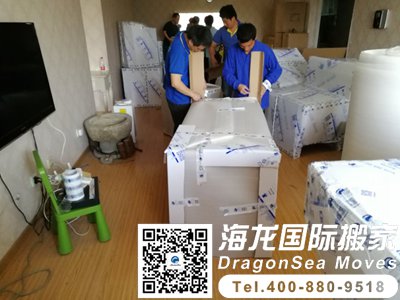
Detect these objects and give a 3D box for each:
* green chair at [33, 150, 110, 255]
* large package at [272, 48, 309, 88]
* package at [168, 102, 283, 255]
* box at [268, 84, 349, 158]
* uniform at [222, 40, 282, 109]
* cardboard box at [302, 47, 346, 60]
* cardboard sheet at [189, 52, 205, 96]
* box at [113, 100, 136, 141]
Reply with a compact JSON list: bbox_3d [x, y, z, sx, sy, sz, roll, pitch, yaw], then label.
[{"bbox_3d":[-0.914,0.349,2.256,0.360,0.670,0.390,-14,26,-29],"label":"green chair"},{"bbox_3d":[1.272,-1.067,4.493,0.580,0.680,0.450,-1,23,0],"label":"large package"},{"bbox_3d":[0.202,0.094,2.678,0.671,0.745,1.522,0,21,5],"label":"package"},{"bbox_3d":[1.305,-0.362,3.929,0.640,0.630,0.760,-8,24,-16],"label":"box"},{"bbox_3d":[0.537,-0.761,3.175,0.580,0.680,0.400,3,23,9],"label":"uniform"},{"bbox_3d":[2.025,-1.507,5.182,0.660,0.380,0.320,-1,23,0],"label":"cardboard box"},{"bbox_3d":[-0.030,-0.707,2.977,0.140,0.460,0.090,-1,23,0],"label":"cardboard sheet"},{"bbox_3d":[-1.013,-0.399,4.227,0.250,0.530,0.270,-5,23,-10],"label":"box"}]

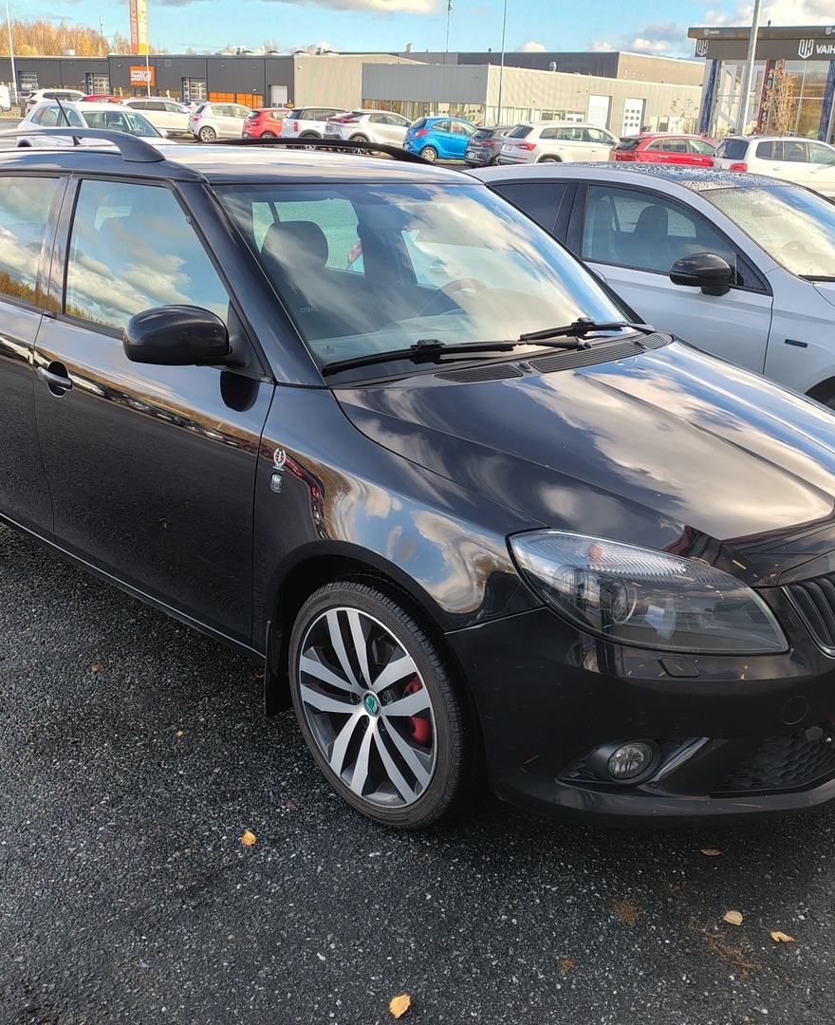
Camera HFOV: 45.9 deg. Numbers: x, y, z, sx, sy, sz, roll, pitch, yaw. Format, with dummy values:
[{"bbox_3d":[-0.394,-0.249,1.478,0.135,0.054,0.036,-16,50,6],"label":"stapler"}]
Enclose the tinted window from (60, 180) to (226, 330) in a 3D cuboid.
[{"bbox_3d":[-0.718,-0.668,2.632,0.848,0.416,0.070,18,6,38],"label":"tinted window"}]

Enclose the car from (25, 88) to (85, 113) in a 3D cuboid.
[{"bbox_3d":[-19.300,-22.450,54.400,4.500,1.670,1.840,-13,28,-34],"label":"car"}]

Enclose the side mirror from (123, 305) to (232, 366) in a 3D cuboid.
[{"bbox_3d":[-0.563,-0.410,2.311,0.120,0.135,0.210,18,25,40],"label":"side mirror"}]

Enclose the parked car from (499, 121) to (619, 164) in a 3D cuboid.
[{"bbox_3d":[4.776,-10.959,30.160,4.697,1.670,1.882,-6,22,-21],"label":"parked car"}]

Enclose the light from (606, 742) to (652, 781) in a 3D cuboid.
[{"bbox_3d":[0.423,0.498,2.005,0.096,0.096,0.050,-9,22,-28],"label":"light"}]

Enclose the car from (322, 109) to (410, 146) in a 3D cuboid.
[{"bbox_3d":[-1.196,-13.470,35.108,4.362,1.560,1.832,-8,23,-27],"label":"car"}]

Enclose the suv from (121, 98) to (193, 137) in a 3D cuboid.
[{"bbox_3d":[-11.130,-17.390,43.500,4.500,1.580,1.830,-8,25,-25],"label":"suv"}]

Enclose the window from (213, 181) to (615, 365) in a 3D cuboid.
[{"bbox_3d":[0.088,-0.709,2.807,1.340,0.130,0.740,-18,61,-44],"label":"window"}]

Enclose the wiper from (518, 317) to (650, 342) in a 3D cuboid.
[{"bbox_3d":[0.490,-0.535,2.890,0.570,0.060,0.070,-9,21,-36],"label":"wiper"}]

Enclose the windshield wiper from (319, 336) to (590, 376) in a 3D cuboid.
[{"bbox_3d":[0.104,-0.416,2.555,0.730,0.060,0.080,-10,23,-24],"label":"windshield wiper"}]

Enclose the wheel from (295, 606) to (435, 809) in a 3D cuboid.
[{"bbox_3d":[-0.071,0.442,2.345,0.190,0.470,0.470,-14,25,-42],"label":"wheel"}]

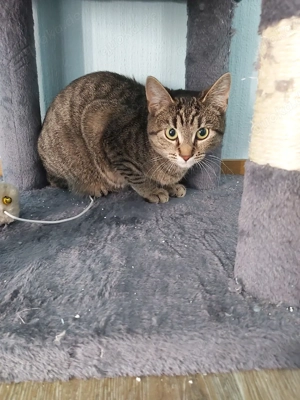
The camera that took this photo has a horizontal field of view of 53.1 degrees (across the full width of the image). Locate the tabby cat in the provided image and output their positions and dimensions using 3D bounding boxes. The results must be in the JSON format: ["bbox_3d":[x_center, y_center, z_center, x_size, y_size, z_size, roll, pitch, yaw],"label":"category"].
[{"bbox_3d":[-0.034,-0.114,0.503,0.312,0.203,0.172,12,20,35],"label":"tabby cat"}]

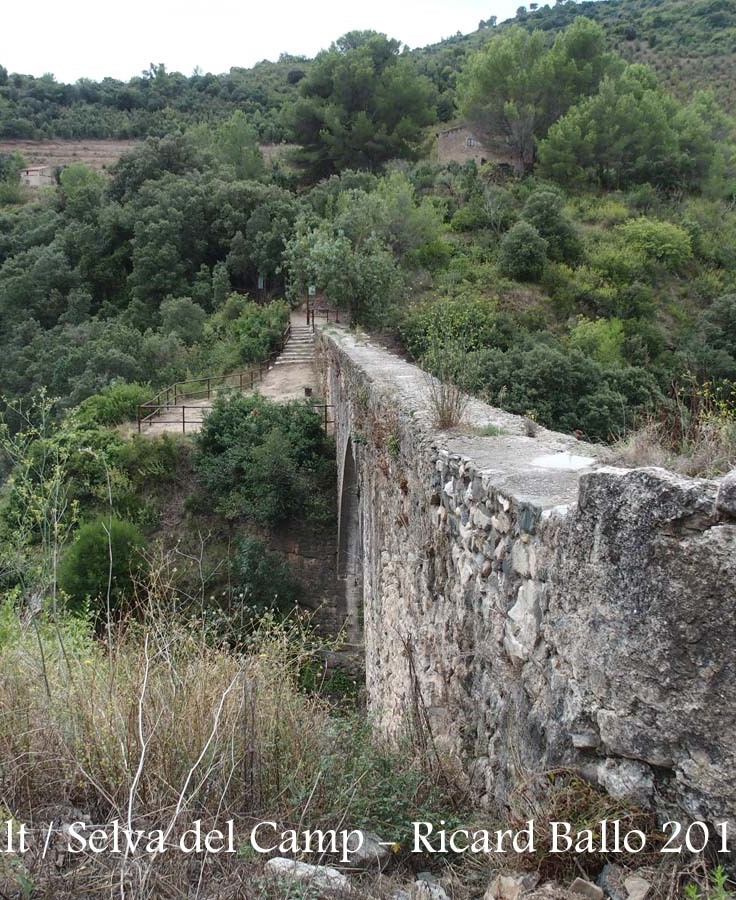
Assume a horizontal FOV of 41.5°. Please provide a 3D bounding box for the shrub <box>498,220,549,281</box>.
[{"bbox_3d":[9.933,-12.744,62.000,3.190,3.760,3.030,0,8,0],"label":"shrub"}]

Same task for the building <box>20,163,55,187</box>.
[{"bbox_3d":[-78.199,-64.929,230.000,5.600,5.200,5.900,3,8,21],"label":"building"}]

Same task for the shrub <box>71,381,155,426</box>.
[{"bbox_3d":[-10.135,-1.805,38.500,3.330,1.870,2.500,0,8,0],"label":"shrub"}]

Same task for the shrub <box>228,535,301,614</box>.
[{"bbox_3d":[-3.466,4.169,32.500,2.410,2.630,2.050,0,8,0],"label":"shrub"}]

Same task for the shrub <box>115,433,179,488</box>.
[{"bbox_3d":[-7.951,0.379,35.000,2.380,1.980,1.900,0,8,0],"label":"shrub"}]

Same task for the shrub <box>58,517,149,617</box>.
[{"bbox_3d":[-8.175,3.632,30.000,2.780,3.090,2.640,0,8,0],"label":"shrub"}]

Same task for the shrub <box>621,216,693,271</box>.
[{"bbox_3d":[19.254,-13.762,65.000,4.960,3.680,4.210,0,8,0],"label":"shrub"}]

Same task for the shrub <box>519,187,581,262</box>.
[{"bbox_3d":[12.667,-15.497,67.000,4.280,5.010,4.070,0,8,0],"label":"shrub"}]

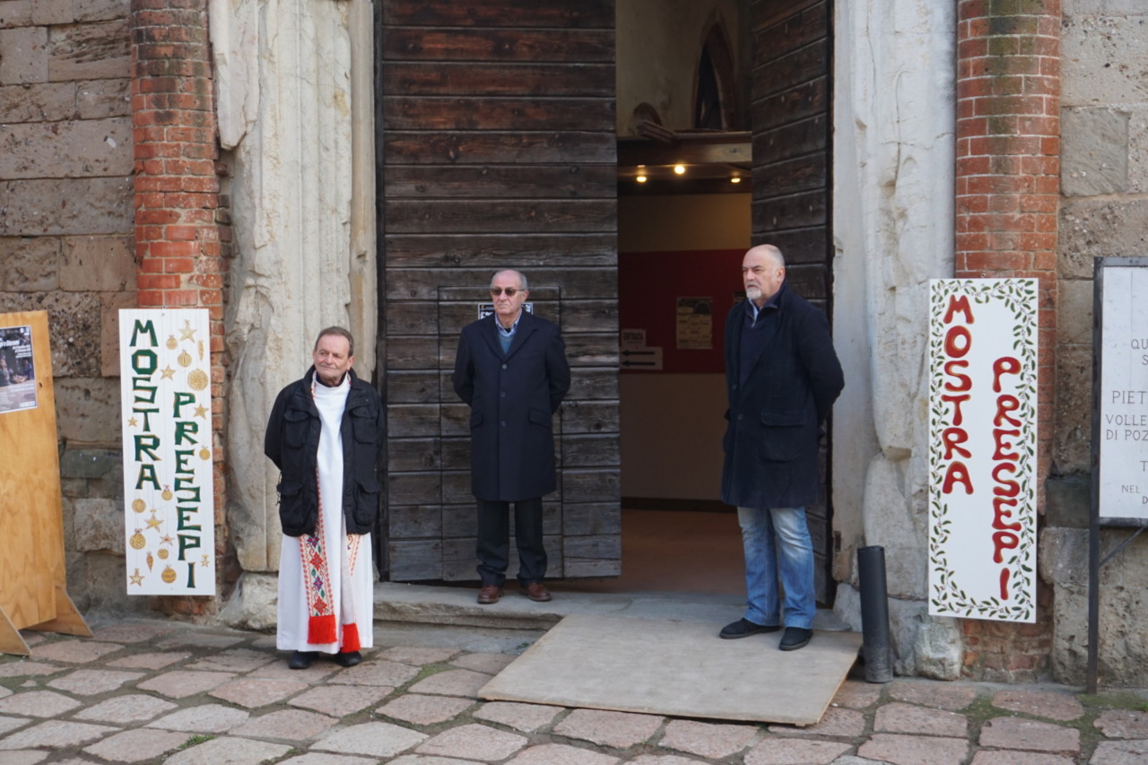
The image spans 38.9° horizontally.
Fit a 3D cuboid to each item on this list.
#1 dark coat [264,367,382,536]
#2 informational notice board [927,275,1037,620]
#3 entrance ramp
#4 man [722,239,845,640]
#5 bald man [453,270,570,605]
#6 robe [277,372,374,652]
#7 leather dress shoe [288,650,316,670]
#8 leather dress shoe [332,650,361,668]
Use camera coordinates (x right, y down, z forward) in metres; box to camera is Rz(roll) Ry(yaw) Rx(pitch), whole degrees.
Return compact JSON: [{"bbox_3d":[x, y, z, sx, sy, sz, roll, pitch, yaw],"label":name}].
[{"bbox_3d":[-1.198,0.325,7.774,0.550,0.790,0.370,0,3,3],"label":"dark coat"},{"bbox_3d":[1.839,0.304,7.313,0.475,1.537,0.020,1,4,21],"label":"informational notice board"},{"bbox_3d":[0.475,1.280,7.426,1.476,0.140,1.179,1,3,18],"label":"entrance ramp"},{"bbox_3d":[0.967,0.291,7.575,0.400,1.820,0.550,-3,4,-38],"label":"man"},{"bbox_3d":[-0.330,0.286,8.597,0.600,1.730,0.400,0,3,12],"label":"bald man"},{"bbox_3d":[-1.189,0.603,7.770,0.480,1.310,0.370,0,3,3],"label":"robe"},{"bbox_3d":[-1.301,1.294,7.796,0.105,0.100,0.285,0,3,12],"label":"leather dress shoe"},{"bbox_3d":[-1.092,1.291,7.813,0.105,0.100,0.285,-2,4,-22],"label":"leather dress shoe"}]

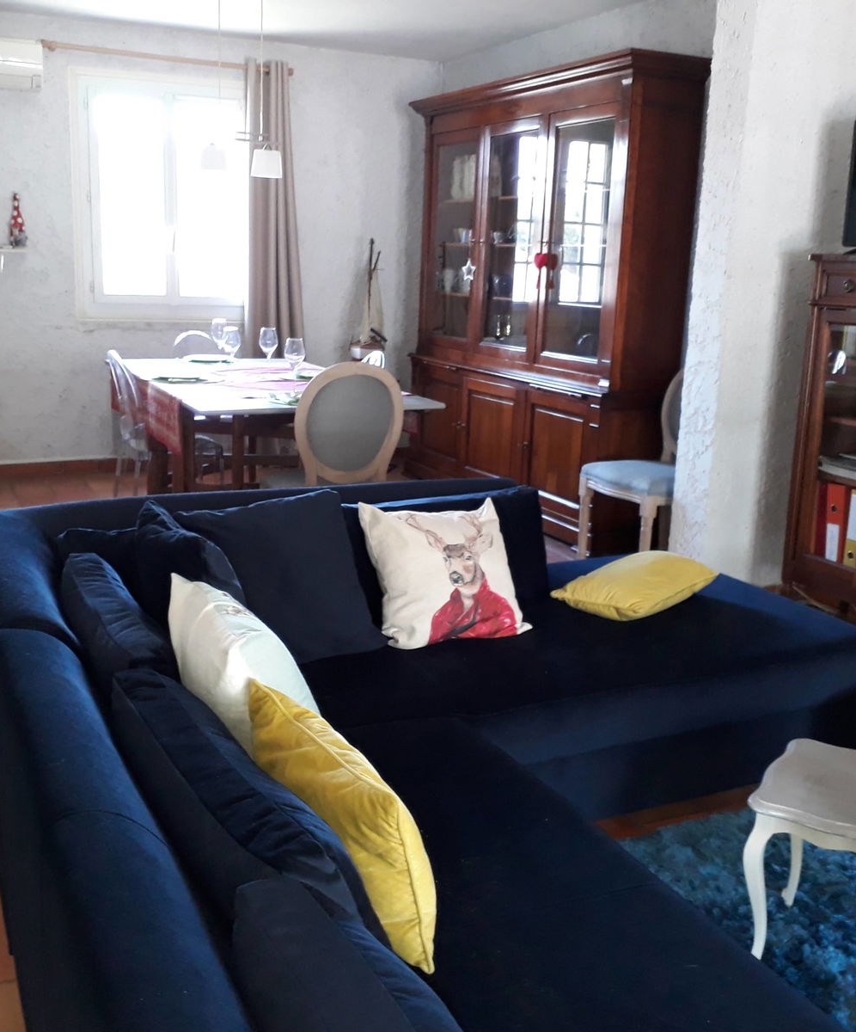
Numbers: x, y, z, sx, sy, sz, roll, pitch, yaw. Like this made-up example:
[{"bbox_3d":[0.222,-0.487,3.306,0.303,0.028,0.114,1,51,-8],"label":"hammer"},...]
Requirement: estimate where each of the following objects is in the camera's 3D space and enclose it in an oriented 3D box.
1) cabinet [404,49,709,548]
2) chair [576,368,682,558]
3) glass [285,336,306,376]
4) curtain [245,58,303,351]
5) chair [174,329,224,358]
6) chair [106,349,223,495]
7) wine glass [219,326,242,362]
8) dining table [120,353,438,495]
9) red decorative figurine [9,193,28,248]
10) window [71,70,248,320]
[{"bbox_3d":[0.509,-1.128,5.682,0.480,2.173,2.100,-5,15,-26],"label":"cabinet"},{"bbox_3d":[0.995,-0.206,4.487,0.550,0.970,0.490,-6,16,-30],"label":"chair"},{"bbox_3d":[-0.559,-0.645,4.530,0.087,0.215,0.087,-5,15,-26],"label":"glass"},{"bbox_3d":[-0.926,-1.507,6.670,0.400,2.400,0.160,-5,15,-26],"label":"curtain"},{"bbox_3d":[-1.187,-0.516,5.677,0.400,0.890,0.510,-5,15,-26],"label":"chair"},{"bbox_3d":[-1.168,-0.293,4.845,0.530,0.900,0.410,-5,15,-26],"label":"chair"},{"bbox_3d":[-0.997,-0.853,5.446,0.090,0.210,0.090,-5,15,-26],"label":"wine glass"},{"bbox_3d":[-0.804,-0.276,5.124,1.000,0.750,1.950,-5,15,-28],"label":"dining table"},{"bbox_3d":[-2.252,-1.616,5.871,0.100,0.290,0.090,-5,15,-26],"label":"red decorative figurine"},{"bbox_3d":[-1.521,-1.843,6.294,1.070,1.380,0.100,-5,15,-26],"label":"window"}]

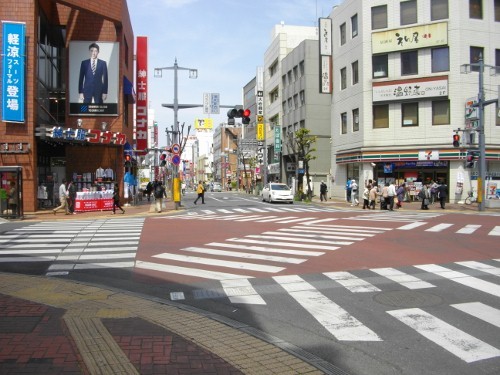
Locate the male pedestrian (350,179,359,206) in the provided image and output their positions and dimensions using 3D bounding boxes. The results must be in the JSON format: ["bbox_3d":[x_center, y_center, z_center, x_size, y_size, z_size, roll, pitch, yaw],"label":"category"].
[{"bbox_3d":[6.557,0.345,29.000,0.580,1.640,0.500,0,1,15],"label":"male pedestrian"}]

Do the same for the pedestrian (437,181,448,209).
[{"bbox_3d":[11.030,0.423,26.400,0.580,1.650,0.420,0,1,18],"label":"pedestrian"}]

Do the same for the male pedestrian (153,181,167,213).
[{"bbox_3d":[-4.612,0.478,23.500,0.620,1.600,0.500,0,1,-7],"label":"male pedestrian"}]

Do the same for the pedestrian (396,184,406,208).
[{"bbox_3d":[9.026,0.476,27.500,0.550,1.490,0.470,0,1,-6],"label":"pedestrian"}]

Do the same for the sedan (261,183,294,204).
[{"bbox_3d":[2.125,0.426,35.200,1.730,1.490,4.400,0,1,-10],"label":"sedan"}]

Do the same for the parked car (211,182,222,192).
[{"bbox_3d":[-5.363,0.000,74.000,1.620,1.550,3.900,0,1,-10],"label":"parked car"}]

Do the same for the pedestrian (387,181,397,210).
[{"bbox_3d":[7.745,0.476,25.300,0.580,1.600,0.420,0,1,12],"label":"pedestrian"}]

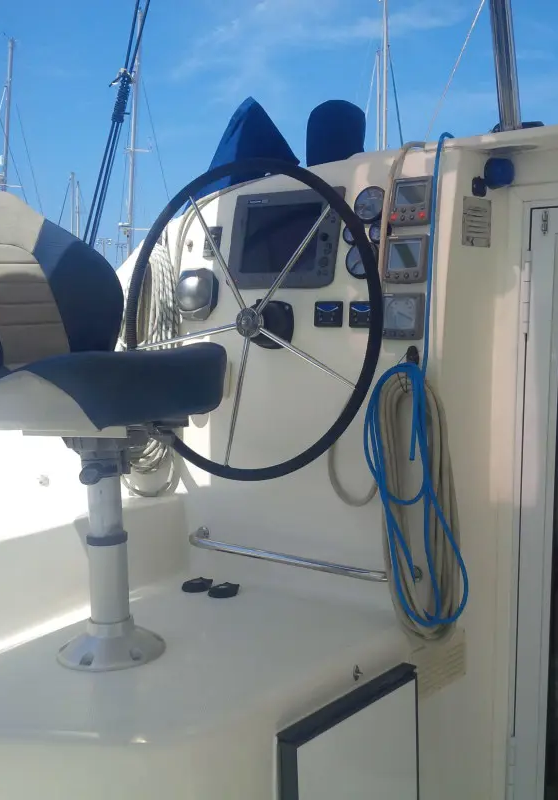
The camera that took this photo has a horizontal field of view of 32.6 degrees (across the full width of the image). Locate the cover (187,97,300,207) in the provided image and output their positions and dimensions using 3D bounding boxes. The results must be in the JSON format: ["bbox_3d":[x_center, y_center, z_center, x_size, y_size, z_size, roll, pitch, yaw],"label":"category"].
[{"bbox_3d":[-0.100,-0.721,2.760,0.280,0.310,0.220,4,6,37],"label":"cover"}]

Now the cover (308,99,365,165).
[{"bbox_3d":[0.156,-0.728,2.620,0.165,0.200,0.165,0,5,0],"label":"cover"}]

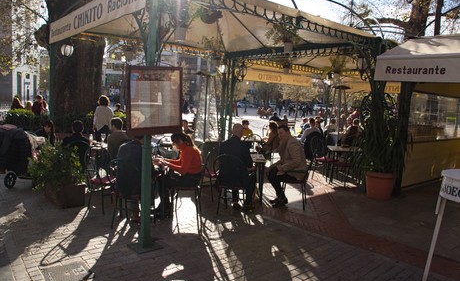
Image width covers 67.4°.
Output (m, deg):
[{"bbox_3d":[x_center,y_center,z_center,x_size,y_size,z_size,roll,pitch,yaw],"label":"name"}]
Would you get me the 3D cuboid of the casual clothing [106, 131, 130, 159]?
[{"bbox_3d":[-1.752,0.163,5.463,0.480,0.600,0.320,-1,8,-32],"label":"casual clothing"}]

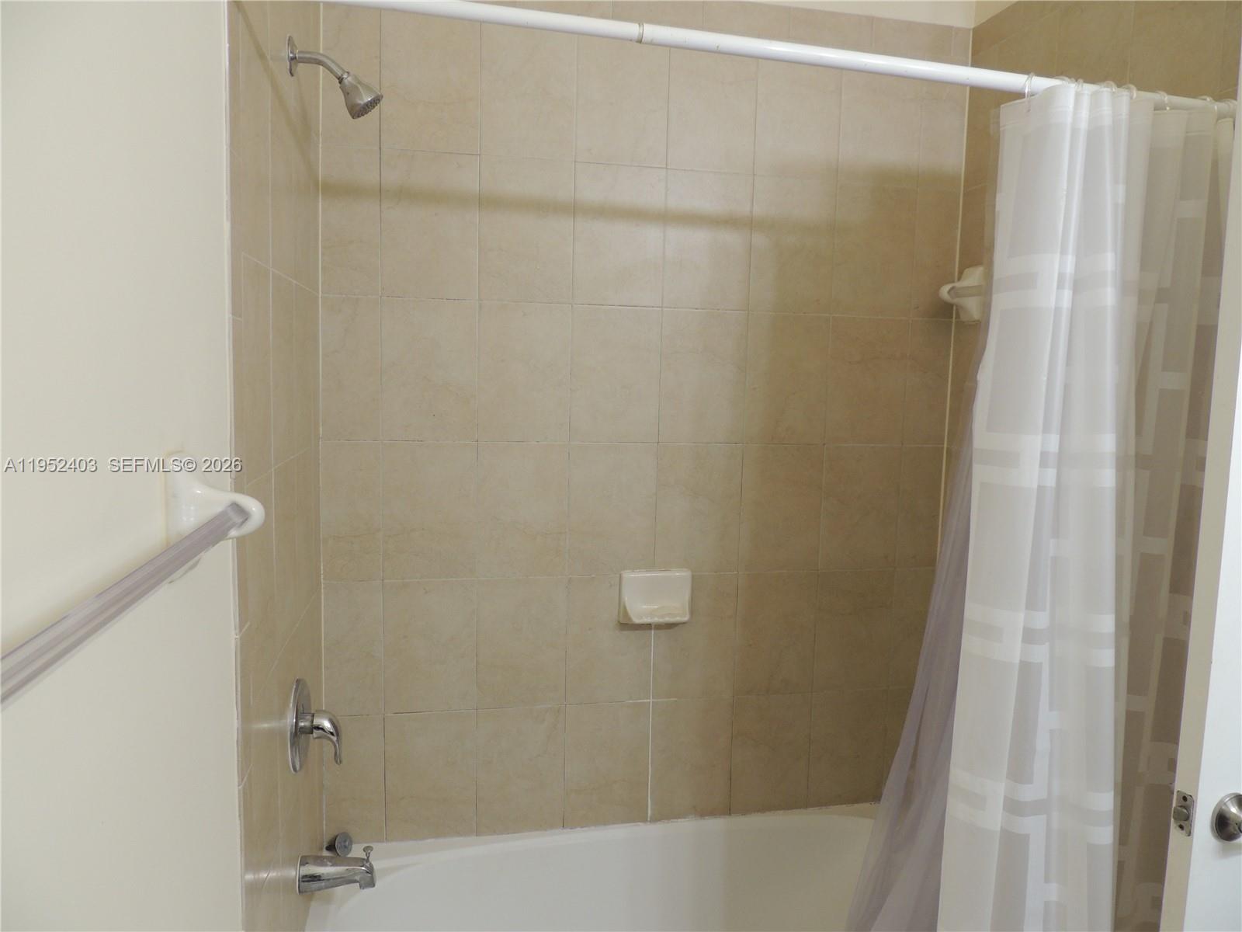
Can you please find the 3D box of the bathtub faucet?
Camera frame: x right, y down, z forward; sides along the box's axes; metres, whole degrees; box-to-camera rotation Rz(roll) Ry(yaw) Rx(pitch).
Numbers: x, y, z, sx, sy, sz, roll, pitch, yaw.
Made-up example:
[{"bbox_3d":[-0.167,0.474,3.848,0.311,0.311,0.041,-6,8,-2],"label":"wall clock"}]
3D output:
[{"bbox_3d":[-0.520,0.738,1.585,0.134,0.084,0.057,0,6,-12],"label":"bathtub faucet"}]

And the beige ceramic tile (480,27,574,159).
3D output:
[{"bbox_3d":[-0.196,-0.809,1.831,0.202,0.303,0.010,0,6,-11],"label":"beige ceramic tile"}]

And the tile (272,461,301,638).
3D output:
[{"bbox_3d":[-0.560,0.147,1.436,0.009,0.302,0.201,0,7,-12],"label":"tile"}]

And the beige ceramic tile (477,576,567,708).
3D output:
[{"bbox_3d":[-0.226,0.403,1.966,0.201,0.302,0.009,0,7,-12],"label":"beige ceramic tile"}]

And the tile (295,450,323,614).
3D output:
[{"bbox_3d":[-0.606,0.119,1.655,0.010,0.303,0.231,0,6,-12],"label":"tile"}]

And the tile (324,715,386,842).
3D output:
[{"bbox_3d":[-0.600,0.710,1.947,0.125,0.301,0.010,0,6,-11],"label":"tile"}]

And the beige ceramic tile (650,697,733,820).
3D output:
[{"bbox_3d":[0.167,0.706,2.080,0.202,0.300,0.009,0,6,-11],"label":"beige ceramic tile"}]

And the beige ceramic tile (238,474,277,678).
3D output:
[{"bbox_3d":[-0.532,0.167,1.265,0.010,0.306,0.188,0,6,-11],"label":"beige ceramic tile"}]

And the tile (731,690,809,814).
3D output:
[{"bbox_3d":[0.366,0.708,2.123,0.201,0.302,0.009,0,7,-12],"label":"tile"}]

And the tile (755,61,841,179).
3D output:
[{"bbox_3d":[0.408,-0.818,1.976,0.204,0.306,0.010,0,6,-11],"label":"tile"}]

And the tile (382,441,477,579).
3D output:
[{"bbox_3d":[-0.418,0.099,1.892,0.202,0.303,0.009,0,6,-11],"label":"tile"}]

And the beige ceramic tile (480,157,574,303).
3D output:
[{"bbox_3d":[-0.203,-0.506,1.865,0.201,0.302,0.009,0,7,-12],"label":"beige ceramic tile"}]

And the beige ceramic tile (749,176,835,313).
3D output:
[{"bbox_3d":[0.397,-0.506,1.987,0.202,0.303,0.009,0,6,-11],"label":"beige ceramic tile"}]

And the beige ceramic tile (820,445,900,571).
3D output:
[{"bbox_3d":[0.581,0.101,2.091,0.202,0.303,0.010,0,6,-11],"label":"beige ceramic tile"}]

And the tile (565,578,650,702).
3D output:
[{"bbox_3d":[-0.025,0.404,2.006,0.202,0.303,0.009,0,6,-11],"label":"tile"}]

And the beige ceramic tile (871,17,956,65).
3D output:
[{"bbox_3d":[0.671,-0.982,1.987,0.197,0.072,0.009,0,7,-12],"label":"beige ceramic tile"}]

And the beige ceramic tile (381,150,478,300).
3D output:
[{"bbox_3d":[-0.403,-0.507,1.823,0.202,0.303,0.010,0,6,-11],"label":"beige ceramic tile"}]

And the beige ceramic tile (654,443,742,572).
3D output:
[{"bbox_3d":[0.182,0.100,2.010,0.202,0.303,0.010,0,6,-11],"label":"beige ceramic tile"}]

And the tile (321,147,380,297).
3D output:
[{"bbox_3d":[-0.561,-0.508,1.794,0.117,0.303,0.009,0,6,-11],"label":"tile"}]

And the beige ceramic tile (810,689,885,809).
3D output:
[{"bbox_3d":[0.567,0.707,2.160,0.202,0.300,0.009,0,6,-11],"label":"beige ceramic tile"}]

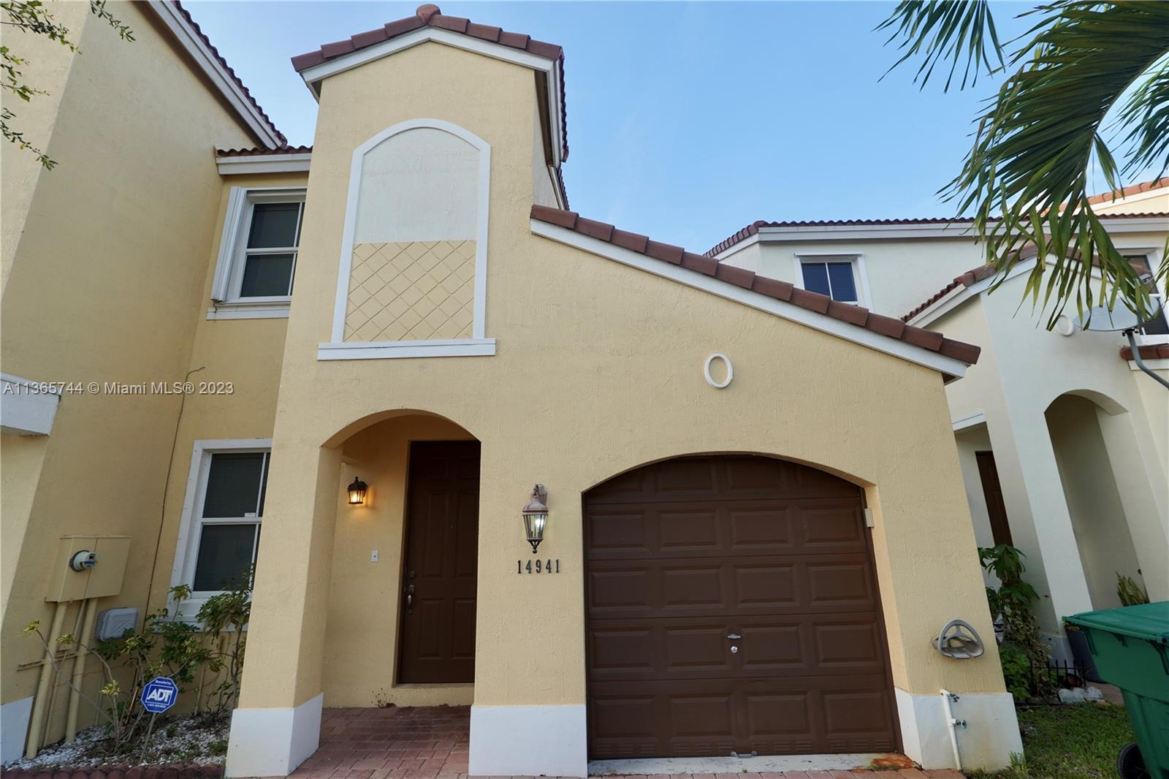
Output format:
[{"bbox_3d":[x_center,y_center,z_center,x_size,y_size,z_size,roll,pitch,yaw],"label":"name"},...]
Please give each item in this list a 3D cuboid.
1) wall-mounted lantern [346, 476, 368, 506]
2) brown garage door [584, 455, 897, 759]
[{"bbox_3d":[-2.459,1.108,5.694,0.186,0.299,0.238,-1,-14,0],"label":"wall-mounted lantern"},{"bbox_3d":[1.213,1.663,4.157,2.429,2.317,0.238,-1,-14,0],"label":"brown garage door"}]

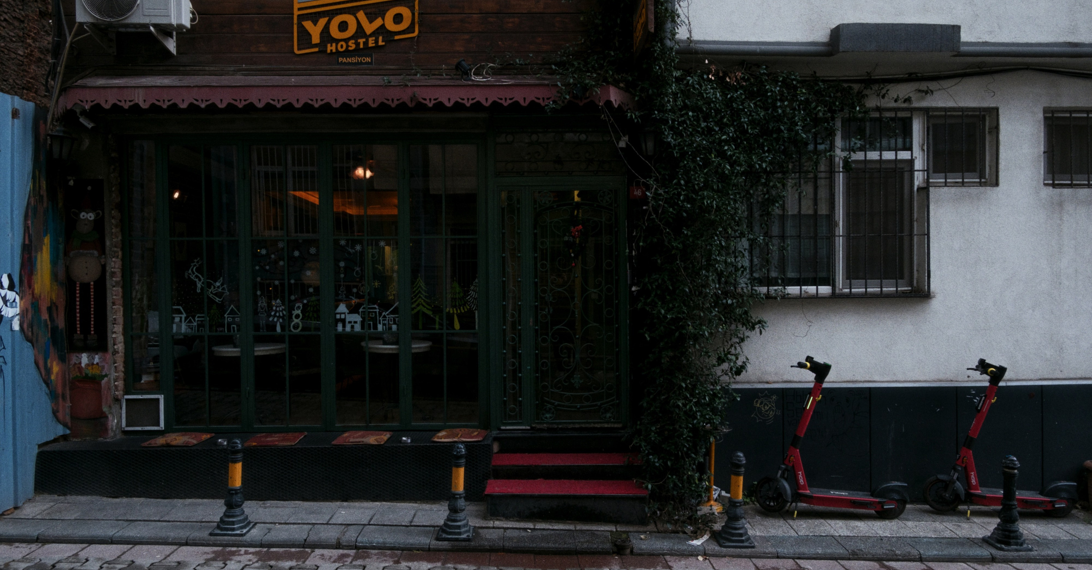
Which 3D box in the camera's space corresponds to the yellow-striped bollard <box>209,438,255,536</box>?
[{"bbox_3d":[-2.180,1.386,5.064,0.235,0.632,0.235,0,1,-2],"label":"yellow-striped bollard"}]

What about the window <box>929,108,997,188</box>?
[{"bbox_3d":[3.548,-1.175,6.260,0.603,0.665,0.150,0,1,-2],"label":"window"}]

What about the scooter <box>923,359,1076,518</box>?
[{"bbox_3d":[3.599,1.209,5.758,1.230,1.256,0.492,0,1,-2],"label":"scooter"}]

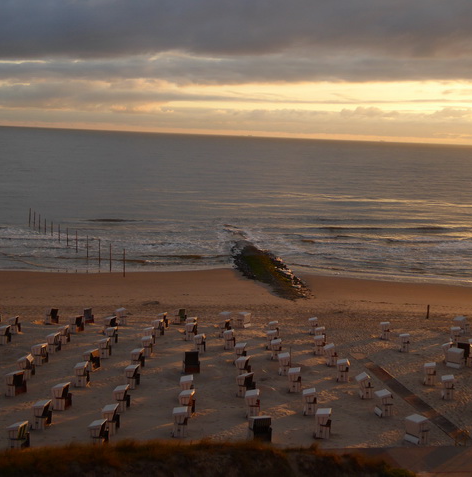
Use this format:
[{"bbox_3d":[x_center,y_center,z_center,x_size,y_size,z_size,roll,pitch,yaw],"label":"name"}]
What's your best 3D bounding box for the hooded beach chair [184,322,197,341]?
[{"bbox_3d":[-4.539,9.404,82.065,1.000,1.650,1.170,3,7,6],"label":"hooded beach chair"}]

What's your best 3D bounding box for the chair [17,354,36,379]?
[{"bbox_3d":[-17.002,10.342,65.446,1.000,1.650,1.170,4,7,11],"label":"chair"}]

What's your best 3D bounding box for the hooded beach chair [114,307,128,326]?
[{"bbox_3d":[-12.020,8.249,84.833,1.000,1.550,1.200,-1,8,-22],"label":"hooded beach chair"}]

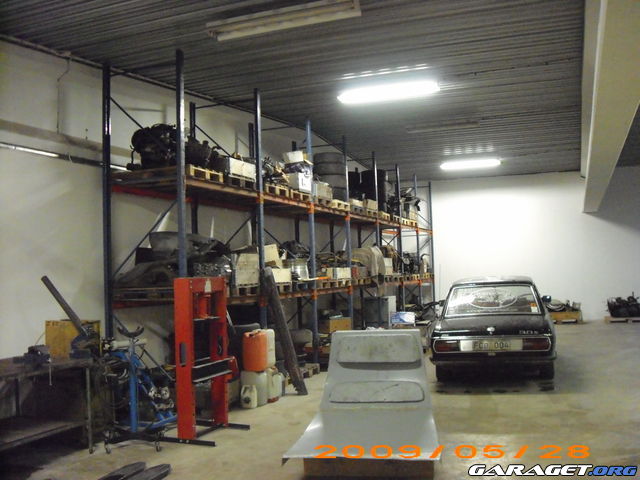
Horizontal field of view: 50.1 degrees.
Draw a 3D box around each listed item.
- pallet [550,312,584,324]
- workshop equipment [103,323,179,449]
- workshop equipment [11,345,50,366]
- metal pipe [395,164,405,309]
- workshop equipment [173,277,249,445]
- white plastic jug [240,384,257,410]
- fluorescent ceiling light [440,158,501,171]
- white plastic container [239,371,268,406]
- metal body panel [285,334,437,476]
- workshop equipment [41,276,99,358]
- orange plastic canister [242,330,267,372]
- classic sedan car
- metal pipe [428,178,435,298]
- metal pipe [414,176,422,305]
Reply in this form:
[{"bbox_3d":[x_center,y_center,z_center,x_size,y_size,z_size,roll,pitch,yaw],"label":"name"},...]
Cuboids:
[{"bbox_3d":[6.532,2.105,18.659,1.200,0.330,0.800,-3,-3,21],"label":"pallet"},{"bbox_3d":[-1.733,1.430,6.678,0.520,1.100,0.720,-3,-3,14],"label":"workshop equipment"},{"bbox_3d":[-2.542,1.034,6.025,0.400,0.200,0.170,-3,-3,21],"label":"workshop equipment"},{"bbox_3d":[1.958,0.226,16.567,0.090,4.100,0.090,-3,-3,21],"label":"metal pipe"},{"bbox_3d":[-1.203,1.201,7.043,0.680,1.610,0.720,-3,-3,24],"label":"workshop equipment"},{"bbox_3d":[-0.847,1.888,8.254,0.190,0.280,0.150,-1,-3,-9],"label":"white plastic jug"},{"bbox_3d":[3.865,-1.925,17.480,1.550,0.120,0.240,-3,-3,18],"label":"fluorescent ceiling light"},{"bbox_3d":[-0.840,1.849,8.645,0.250,0.440,0.290,-3,-3,21],"label":"white plastic container"},{"bbox_3d":[0.442,1.352,5.876,1.130,1.020,1.320,-3,-3,12],"label":"metal body panel"},{"bbox_3d":[-2.419,0.750,6.619,0.500,0.770,0.250,-3,-3,21],"label":"workshop equipment"},{"bbox_3d":[-0.789,1.365,8.373,0.250,0.475,0.260,-3,-3,21],"label":"orange plastic canister"},{"bbox_3d":[2.844,1.333,11.097,1.770,1.450,4.700,-3,-3,16],"label":"classic sedan car"},{"bbox_3d":[3.293,0.349,19.977,0.090,4.100,0.090,-3,-3,21],"label":"metal pipe"},{"bbox_3d":[2.651,0.290,18.336,0.090,4.100,0.090,-3,-3,21],"label":"metal pipe"}]

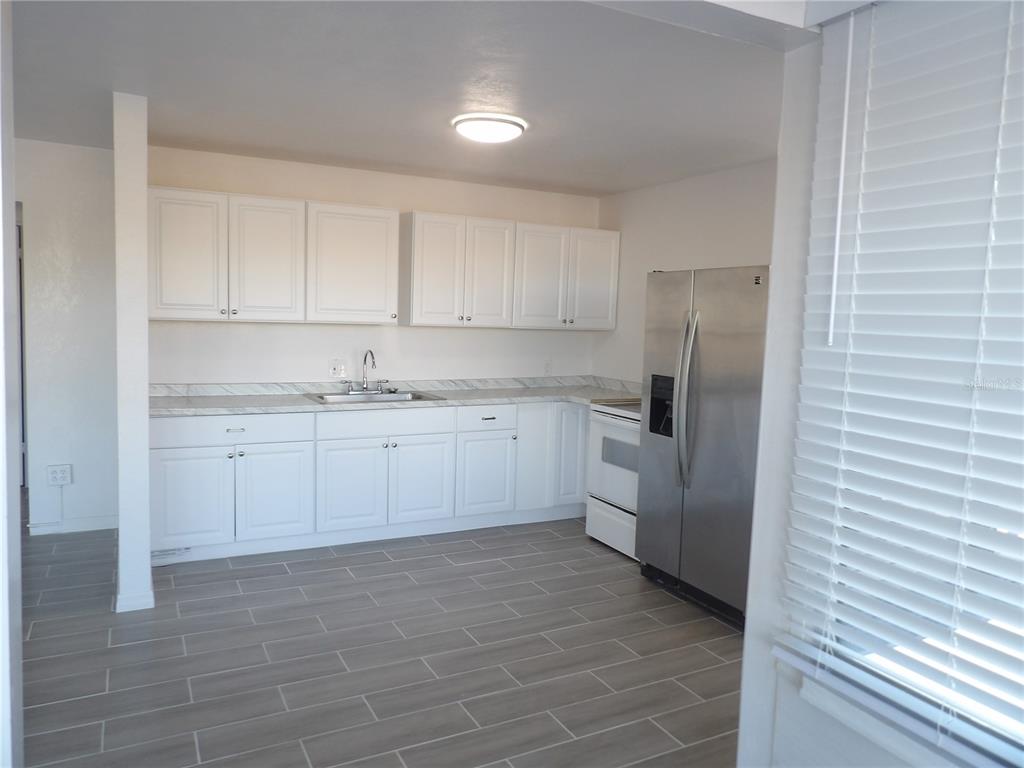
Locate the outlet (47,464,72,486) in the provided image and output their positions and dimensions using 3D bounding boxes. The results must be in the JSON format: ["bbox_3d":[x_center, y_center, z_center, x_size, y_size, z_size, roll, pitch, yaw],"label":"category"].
[{"bbox_3d":[-2.855,0.577,4.490,0.120,0.124,0.045,-1,6,-27],"label":"outlet"}]

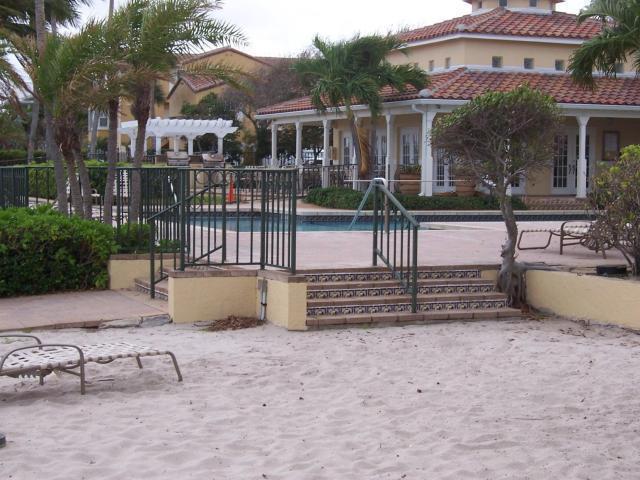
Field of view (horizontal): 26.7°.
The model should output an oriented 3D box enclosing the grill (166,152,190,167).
[{"bbox_3d":[-4.934,-2.796,47.000,0.700,0.520,0.580,0,3,-18],"label":"grill"}]

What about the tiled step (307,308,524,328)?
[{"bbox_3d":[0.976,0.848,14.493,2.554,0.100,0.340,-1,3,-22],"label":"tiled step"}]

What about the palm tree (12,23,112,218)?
[{"bbox_3d":[-3.235,-1.262,16.958,1.400,2.922,1.400,0,3,-2],"label":"palm tree"}]

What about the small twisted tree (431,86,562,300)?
[{"bbox_3d":[1.999,-0.515,15.293,1.460,2.436,1.400,0,3,-2],"label":"small twisted tree"}]

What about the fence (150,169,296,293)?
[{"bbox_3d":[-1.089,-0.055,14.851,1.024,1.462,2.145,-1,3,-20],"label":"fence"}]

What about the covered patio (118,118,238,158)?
[{"bbox_3d":[-5.585,-3.362,52.898,3.800,2.684,3.700,-1,3,-27],"label":"covered patio"}]

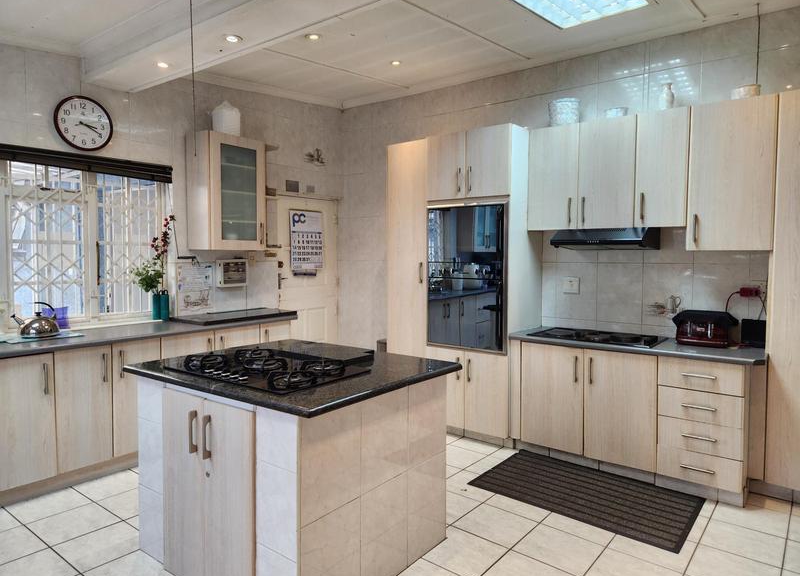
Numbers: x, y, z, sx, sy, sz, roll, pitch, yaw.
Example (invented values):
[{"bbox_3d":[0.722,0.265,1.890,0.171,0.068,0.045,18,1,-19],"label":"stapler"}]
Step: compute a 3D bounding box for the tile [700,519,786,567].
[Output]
[{"bbox_3d":[1.755,1.301,2.714,0.345,0.010,0.345,3,3,38],"label":"tile"}]

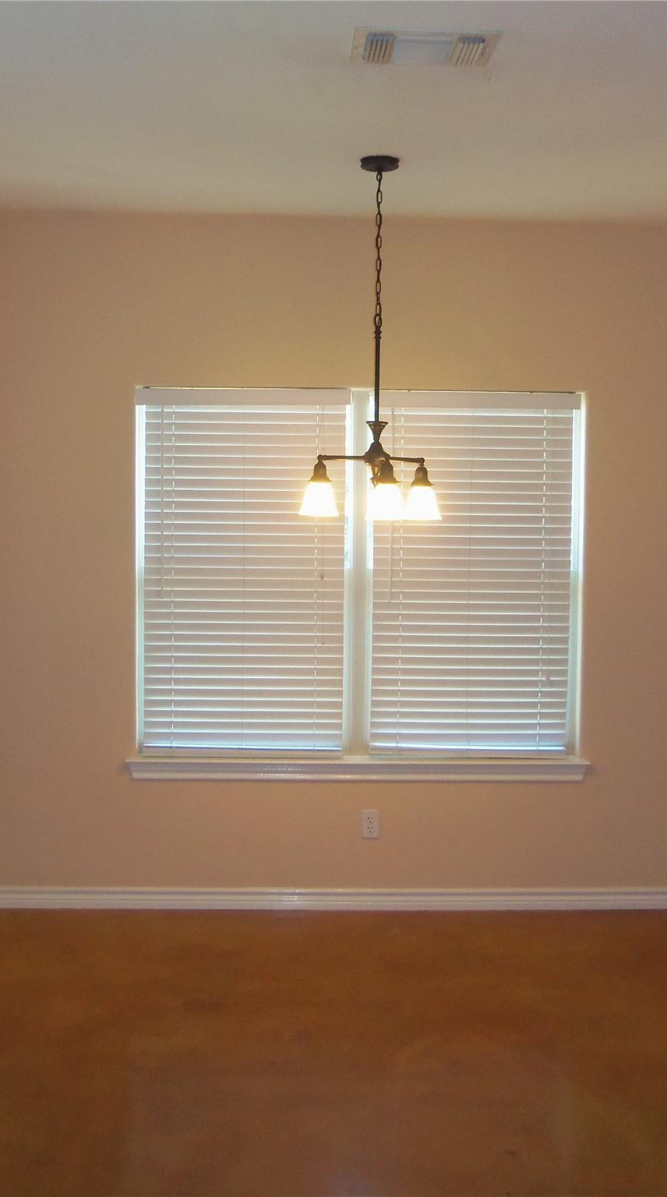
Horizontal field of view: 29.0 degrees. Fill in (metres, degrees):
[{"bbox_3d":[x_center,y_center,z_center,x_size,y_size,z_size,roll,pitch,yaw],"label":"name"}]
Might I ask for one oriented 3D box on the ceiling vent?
[{"bbox_3d":[0.221,-1.349,3.166,0.348,0.022,0.240,0,4,-2],"label":"ceiling vent"}]

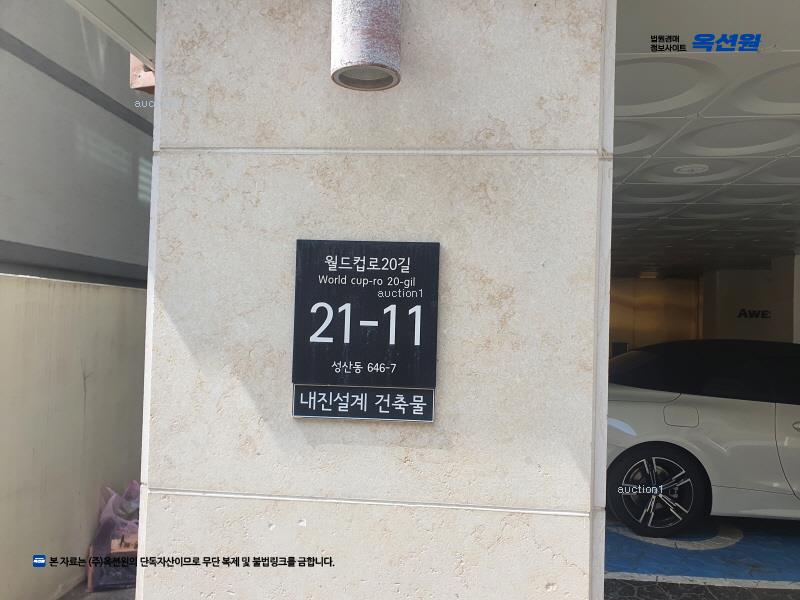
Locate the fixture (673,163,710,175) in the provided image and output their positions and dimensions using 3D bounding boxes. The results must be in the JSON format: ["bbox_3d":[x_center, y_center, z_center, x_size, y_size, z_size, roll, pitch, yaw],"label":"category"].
[{"bbox_3d":[1.533,-0.688,3.160,0.190,0.030,0.190,2,-1,7],"label":"fixture"}]

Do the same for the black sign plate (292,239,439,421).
[{"bbox_3d":[-0.058,0.052,1.037,0.245,0.304,0.020,2,-1,5],"label":"black sign plate"}]

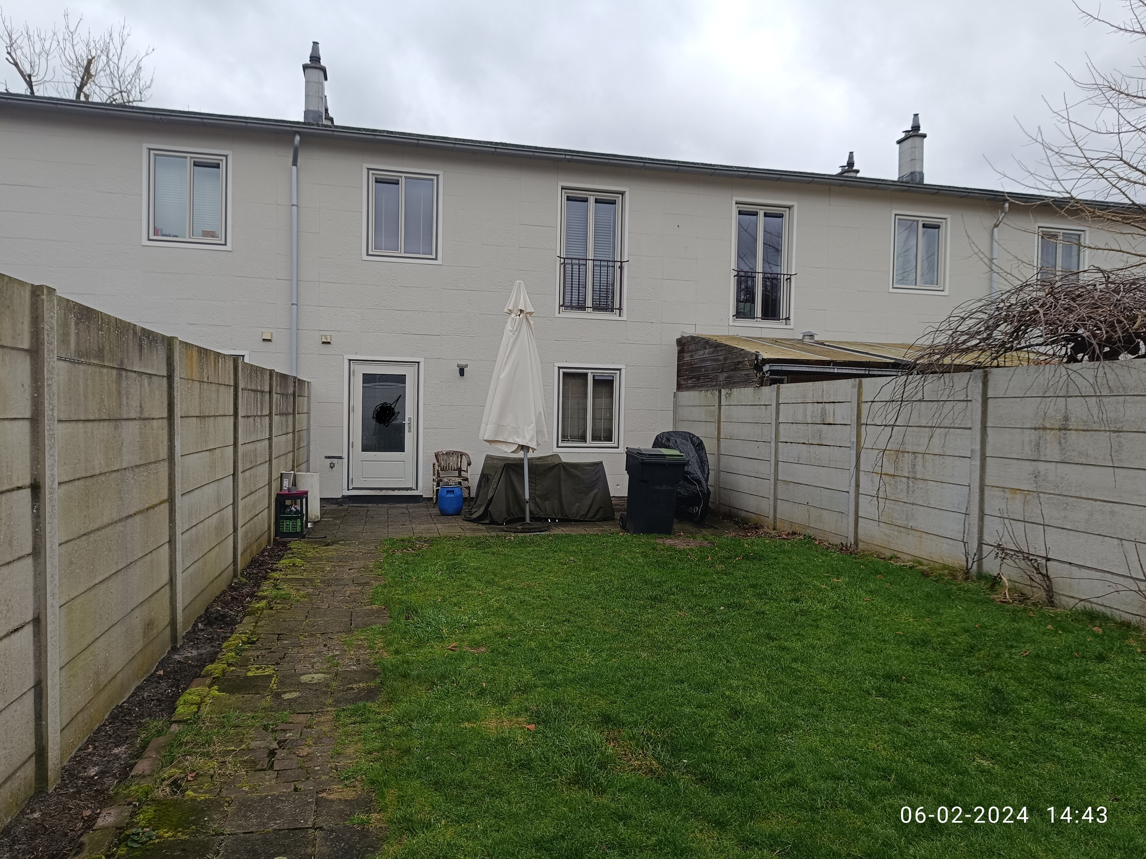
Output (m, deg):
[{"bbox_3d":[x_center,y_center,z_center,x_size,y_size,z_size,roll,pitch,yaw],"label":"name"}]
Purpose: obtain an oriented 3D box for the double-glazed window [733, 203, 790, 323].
[{"bbox_3d":[3.358,-2.934,14.178,1.100,2.060,0.120,1,1,-13],"label":"double-glazed window"}]

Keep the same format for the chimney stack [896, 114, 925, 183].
[{"bbox_3d":[7.468,-6.116,17.618,0.400,1.620,0.600,1,1,-13],"label":"chimney stack"}]

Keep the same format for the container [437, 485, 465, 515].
[{"bbox_3d":[-1.787,1.039,11.637,0.365,0.420,0.365,1,1,-13],"label":"container"}]

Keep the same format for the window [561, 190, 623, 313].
[{"bbox_3d":[0.319,-2.989,13.442,1.080,2.060,0.100,1,2,-13],"label":"window"}]

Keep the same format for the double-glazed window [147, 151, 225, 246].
[{"bbox_3d":[-5.769,-3.474,11.910,1.090,1.360,0.100,1,2,-13],"label":"double-glazed window"}]

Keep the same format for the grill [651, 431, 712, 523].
[{"bbox_3d":[1.535,0.671,11.439,0.800,1.260,0.620,2,2,17],"label":"grill"}]

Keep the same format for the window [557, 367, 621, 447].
[{"bbox_3d":[0.276,-0.359,13.442,1.090,1.360,0.100,1,2,-13],"label":"window"}]

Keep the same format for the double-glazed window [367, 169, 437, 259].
[{"bbox_3d":[-2.702,-3.413,12.639,1.090,1.360,0.100,1,2,-13],"label":"double-glazed window"}]

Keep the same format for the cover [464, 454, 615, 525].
[{"bbox_3d":[-0.540,0.843,11.665,2.080,0.860,1.600,1,1,-13],"label":"cover"}]

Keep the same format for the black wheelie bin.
[{"bbox_3d":[1.038,0.787,10.214,0.580,1.070,0.740,1,2,-12],"label":"black wheelie bin"}]

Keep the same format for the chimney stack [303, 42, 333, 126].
[{"bbox_3d":[-4.779,-6.311,14.768,0.400,1.620,0.600,1,1,-13],"label":"chimney stack"}]

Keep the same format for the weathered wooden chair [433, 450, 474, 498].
[{"bbox_3d":[-1.916,0.790,12.638,0.580,0.870,0.550,1,1,-18],"label":"weathered wooden chair"}]

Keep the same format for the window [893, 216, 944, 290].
[{"bbox_3d":[6.463,-3.286,14.818,1.090,1.360,0.100,1,2,-13],"label":"window"}]

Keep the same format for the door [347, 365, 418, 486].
[{"bbox_3d":[-3.018,-0.059,12.699,1.080,2.060,0.110,1,1,-13],"label":"door"}]

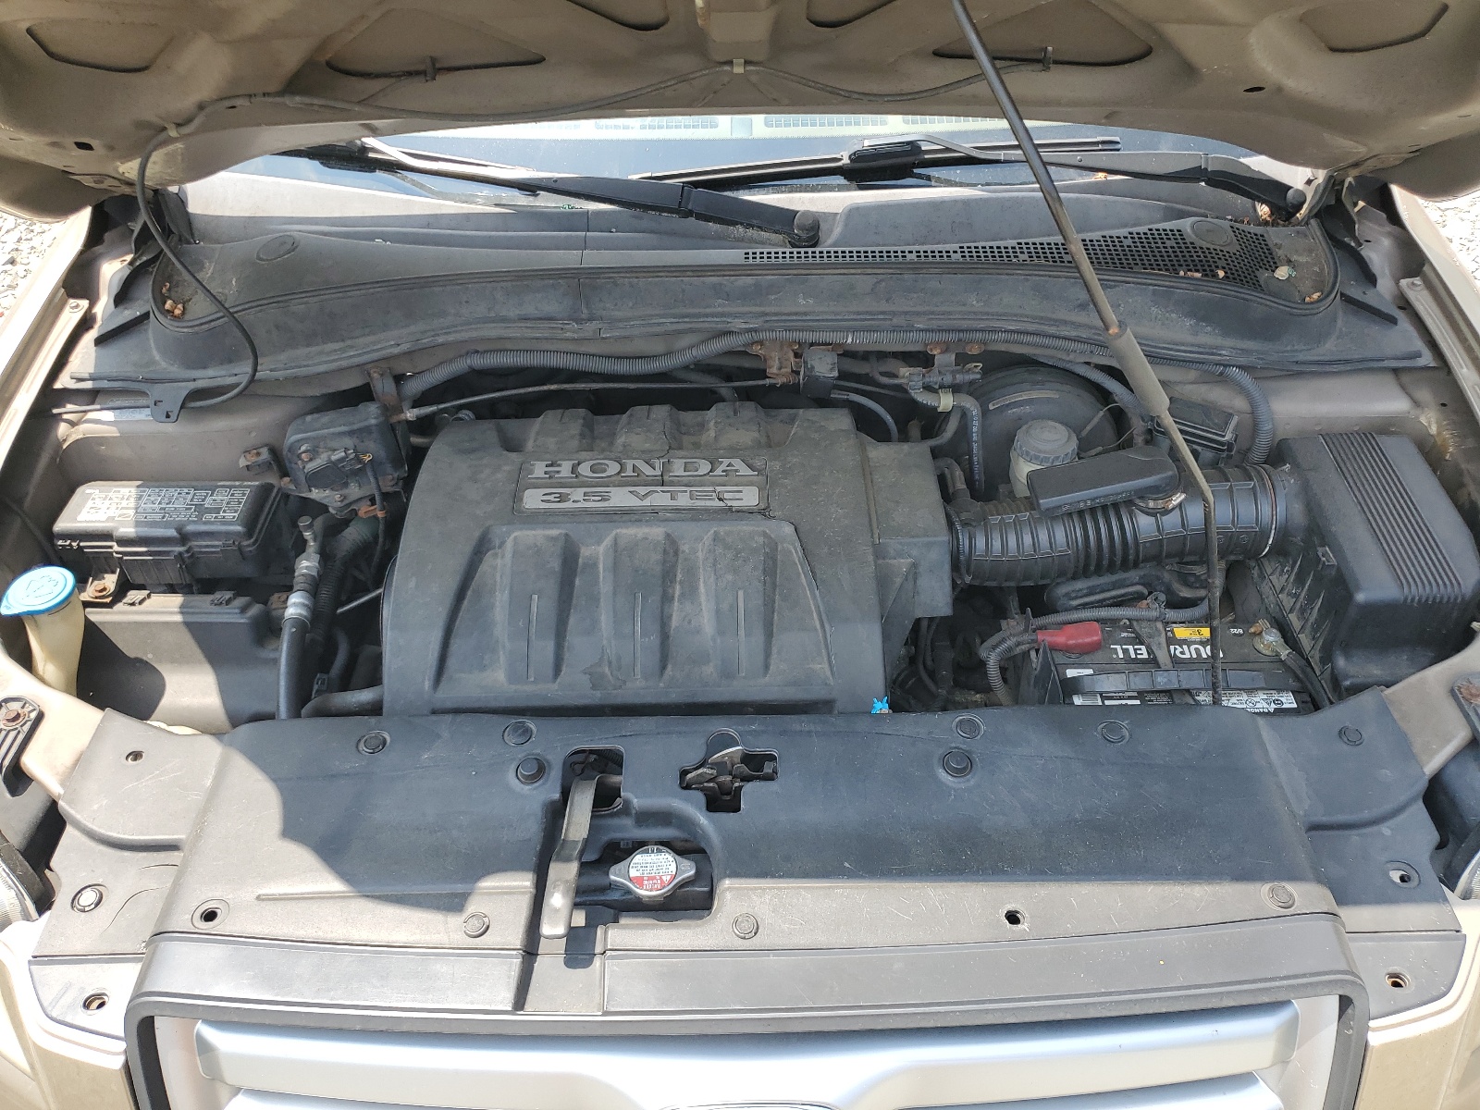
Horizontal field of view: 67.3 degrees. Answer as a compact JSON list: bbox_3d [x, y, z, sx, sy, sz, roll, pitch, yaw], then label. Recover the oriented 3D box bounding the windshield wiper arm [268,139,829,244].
[{"bbox_3d":[-0.291,-0.473,1.396,0.790,0.085,0.095,10,45,10],"label":"windshield wiper arm"}]

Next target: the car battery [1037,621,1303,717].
[{"bbox_3d":[0.466,0.203,1.240,0.262,0.222,0.175,-1,45,0],"label":"car battery"}]

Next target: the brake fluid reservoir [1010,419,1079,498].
[{"bbox_3d":[0.356,-0.105,1.303,0.075,0.108,0.080,-1,45,0],"label":"brake fluid reservoir"}]

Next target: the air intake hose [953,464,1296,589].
[{"bbox_3d":[0.413,-0.030,1.185,0.362,0.108,0.115,-4,45,-4],"label":"air intake hose"}]

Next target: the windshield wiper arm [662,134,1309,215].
[{"bbox_3d":[0.286,-0.477,1.409,0.845,0.085,0.090,-2,45,-1],"label":"windshield wiper arm"}]

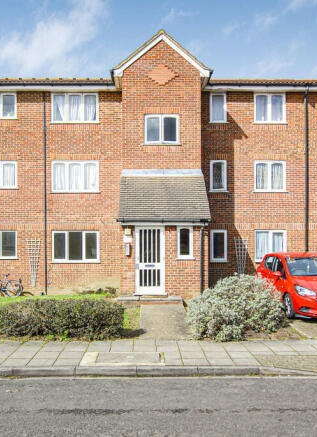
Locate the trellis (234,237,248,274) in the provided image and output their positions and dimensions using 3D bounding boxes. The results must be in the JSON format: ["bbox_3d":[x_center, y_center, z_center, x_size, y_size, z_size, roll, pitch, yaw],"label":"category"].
[{"bbox_3d":[3.137,1.502,15.100,0.567,1.606,0.060,0,-1,0],"label":"trellis"}]

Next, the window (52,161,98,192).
[{"bbox_3d":[-3.059,-1.520,14.723,1.769,1.198,0.120,0,0,-1],"label":"window"}]

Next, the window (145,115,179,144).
[{"bbox_3d":[0.124,-2.999,13.531,1.175,1.026,0.120,0,0,-1],"label":"window"}]

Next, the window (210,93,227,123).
[{"bbox_3d":[2.230,-4.079,14.787,0.618,1.110,0.120,0,0,-1],"label":"window"}]

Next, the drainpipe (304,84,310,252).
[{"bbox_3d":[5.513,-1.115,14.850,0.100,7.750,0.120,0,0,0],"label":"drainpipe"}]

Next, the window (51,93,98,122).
[{"bbox_3d":[-3.064,-4.063,14.723,1.743,1.109,0.120,0,0,-1],"label":"window"}]

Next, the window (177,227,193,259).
[{"bbox_3d":[0.811,0.742,12.000,0.500,1.020,0.100,0,0,0],"label":"window"}]

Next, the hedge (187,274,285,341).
[{"bbox_3d":[1.571,1.700,8.150,1.950,1.170,1.750,0,-1,0],"label":"hedge"}]

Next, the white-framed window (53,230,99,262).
[{"bbox_3d":[-3.048,1.063,14.723,1.747,1.205,0.120,0,0,-1],"label":"white-framed window"}]

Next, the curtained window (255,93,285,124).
[{"bbox_3d":[4.255,-4.168,15.150,1.198,1.145,0.110,0,-1,0],"label":"curtained window"}]

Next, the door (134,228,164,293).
[{"bbox_3d":[-0.256,1.323,12.450,0.941,2.135,0.100,0,-1,0],"label":"door"}]

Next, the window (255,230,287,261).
[{"bbox_3d":[4.274,1.052,15.150,1.221,1.195,0.110,0,-1,0],"label":"window"}]

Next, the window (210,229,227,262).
[{"bbox_3d":[2.298,1.050,15.150,0.652,1.221,0.110,0,-1,0],"label":"window"}]

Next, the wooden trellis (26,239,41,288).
[{"bbox_3d":[-4.633,1.665,14.880,0.500,1.800,0.050,0,0,0],"label":"wooden trellis"}]

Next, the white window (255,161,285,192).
[{"bbox_3d":[4.202,-1.557,14.950,1.210,1.180,0.100,0,0,0],"label":"white window"}]

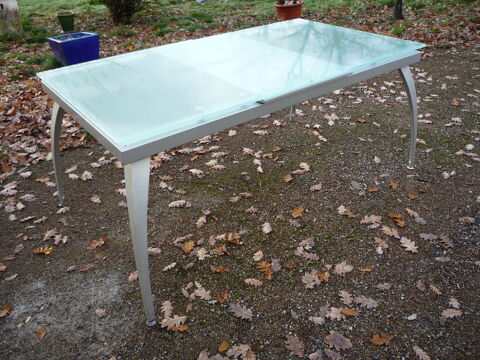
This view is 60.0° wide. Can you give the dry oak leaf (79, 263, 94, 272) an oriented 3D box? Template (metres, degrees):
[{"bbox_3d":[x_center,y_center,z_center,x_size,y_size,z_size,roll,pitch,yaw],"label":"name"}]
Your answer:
[{"bbox_3d":[-0.701,0.395,1.898,0.063,0.020,0.036,-26,40,-33],"label":"dry oak leaf"}]

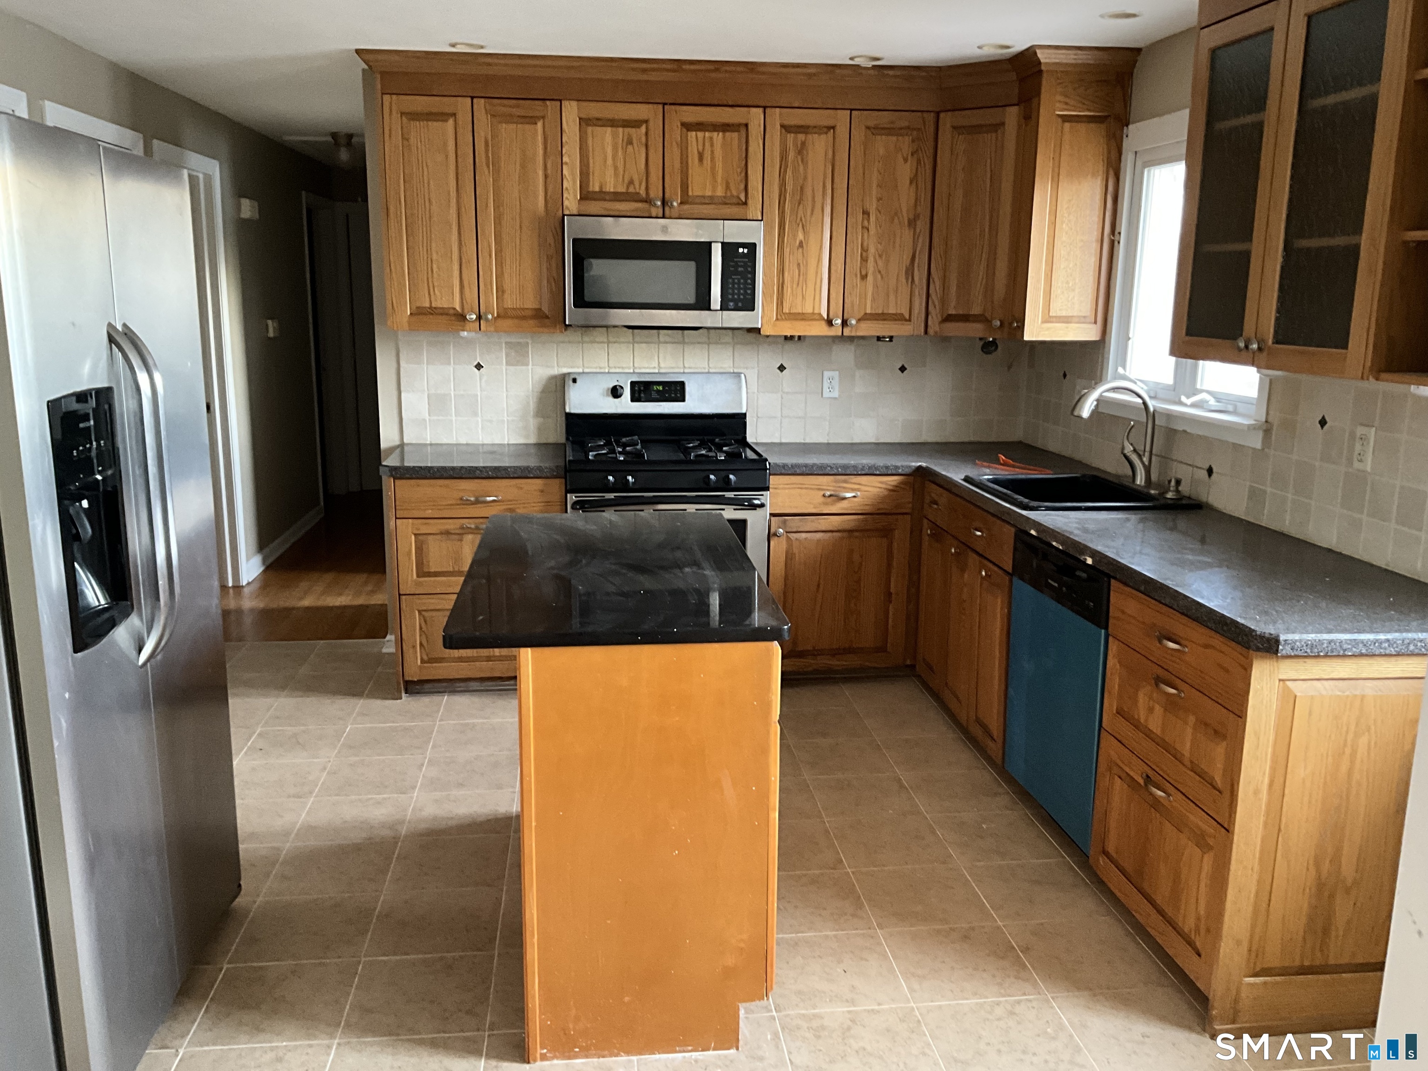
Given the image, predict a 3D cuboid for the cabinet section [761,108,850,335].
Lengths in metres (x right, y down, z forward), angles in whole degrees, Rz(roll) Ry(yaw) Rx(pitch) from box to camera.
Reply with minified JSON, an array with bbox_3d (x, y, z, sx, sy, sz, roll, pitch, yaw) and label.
[{"bbox_3d":[0.340,-1.255,4.862,0.331,0.859,0.320,-1,12,-6],"label":"cabinet section"}]

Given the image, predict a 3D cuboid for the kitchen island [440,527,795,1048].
[{"bbox_3d":[-0.243,0.500,2.912,0.654,0.901,1.185,-1,12,-6],"label":"kitchen island"}]

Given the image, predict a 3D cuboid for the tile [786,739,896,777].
[{"bbox_3d":[0.447,0.763,4.076,0.310,0.010,0.310,-1,12,-6],"label":"tile"}]

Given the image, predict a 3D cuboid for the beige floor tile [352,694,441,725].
[{"bbox_3d":[-1.159,0.648,4.423,0.305,0.010,0.305,-1,12,-6],"label":"beige floor tile"}]

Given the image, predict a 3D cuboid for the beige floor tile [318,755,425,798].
[{"bbox_3d":[-1.114,0.792,3.905,0.310,0.010,0.310,-1,12,-6],"label":"beige floor tile"}]

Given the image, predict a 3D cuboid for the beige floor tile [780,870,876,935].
[{"bbox_3d":[0.233,0.939,3.049,0.305,0.010,0.305,-1,12,-6],"label":"beige floor tile"}]

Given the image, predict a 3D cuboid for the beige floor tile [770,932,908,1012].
[{"bbox_3d":[0.268,1.002,2.748,0.305,0.010,0.305,-1,12,-6],"label":"beige floor tile"}]

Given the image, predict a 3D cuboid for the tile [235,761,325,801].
[{"bbox_3d":[-1.395,0.779,3.785,0.305,0.010,0.305,-1,12,-6],"label":"tile"}]

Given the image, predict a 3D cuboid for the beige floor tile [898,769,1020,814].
[{"bbox_3d":[0.778,0.808,3.733,0.305,0.010,0.305,-1,12,-6],"label":"beige floor tile"}]

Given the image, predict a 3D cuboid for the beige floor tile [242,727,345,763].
[{"bbox_3d":[-1.433,0.718,4.094,0.305,0.010,0.305,-1,12,-6],"label":"beige floor tile"}]

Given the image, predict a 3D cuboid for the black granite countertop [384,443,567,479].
[{"bbox_3d":[-0.911,-0.296,4.664,0.662,0.042,0.647,-1,12,-6],"label":"black granite countertop"}]

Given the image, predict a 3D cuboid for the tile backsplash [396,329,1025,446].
[{"bbox_3d":[0.035,-0.636,5.118,2.697,0.479,0.015,-1,12,-6],"label":"tile backsplash"}]

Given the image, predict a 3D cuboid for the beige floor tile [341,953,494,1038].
[{"bbox_3d":[-0.649,1.025,2.665,0.305,0.010,0.305,-1,12,-6],"label":"beige floor tile"}]

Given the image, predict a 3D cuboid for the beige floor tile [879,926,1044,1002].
[{"bbox_3d":[0.589,1.027,2.869,0.311,0.010,0.311,-1,12,-6],"label":"beige floor tile"}]

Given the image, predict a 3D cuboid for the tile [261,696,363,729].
[{"bbox_3d":[-1.464,0.653,4.389,0.305,0.010,0.305,-1,12,-6],"label":"tile"}]

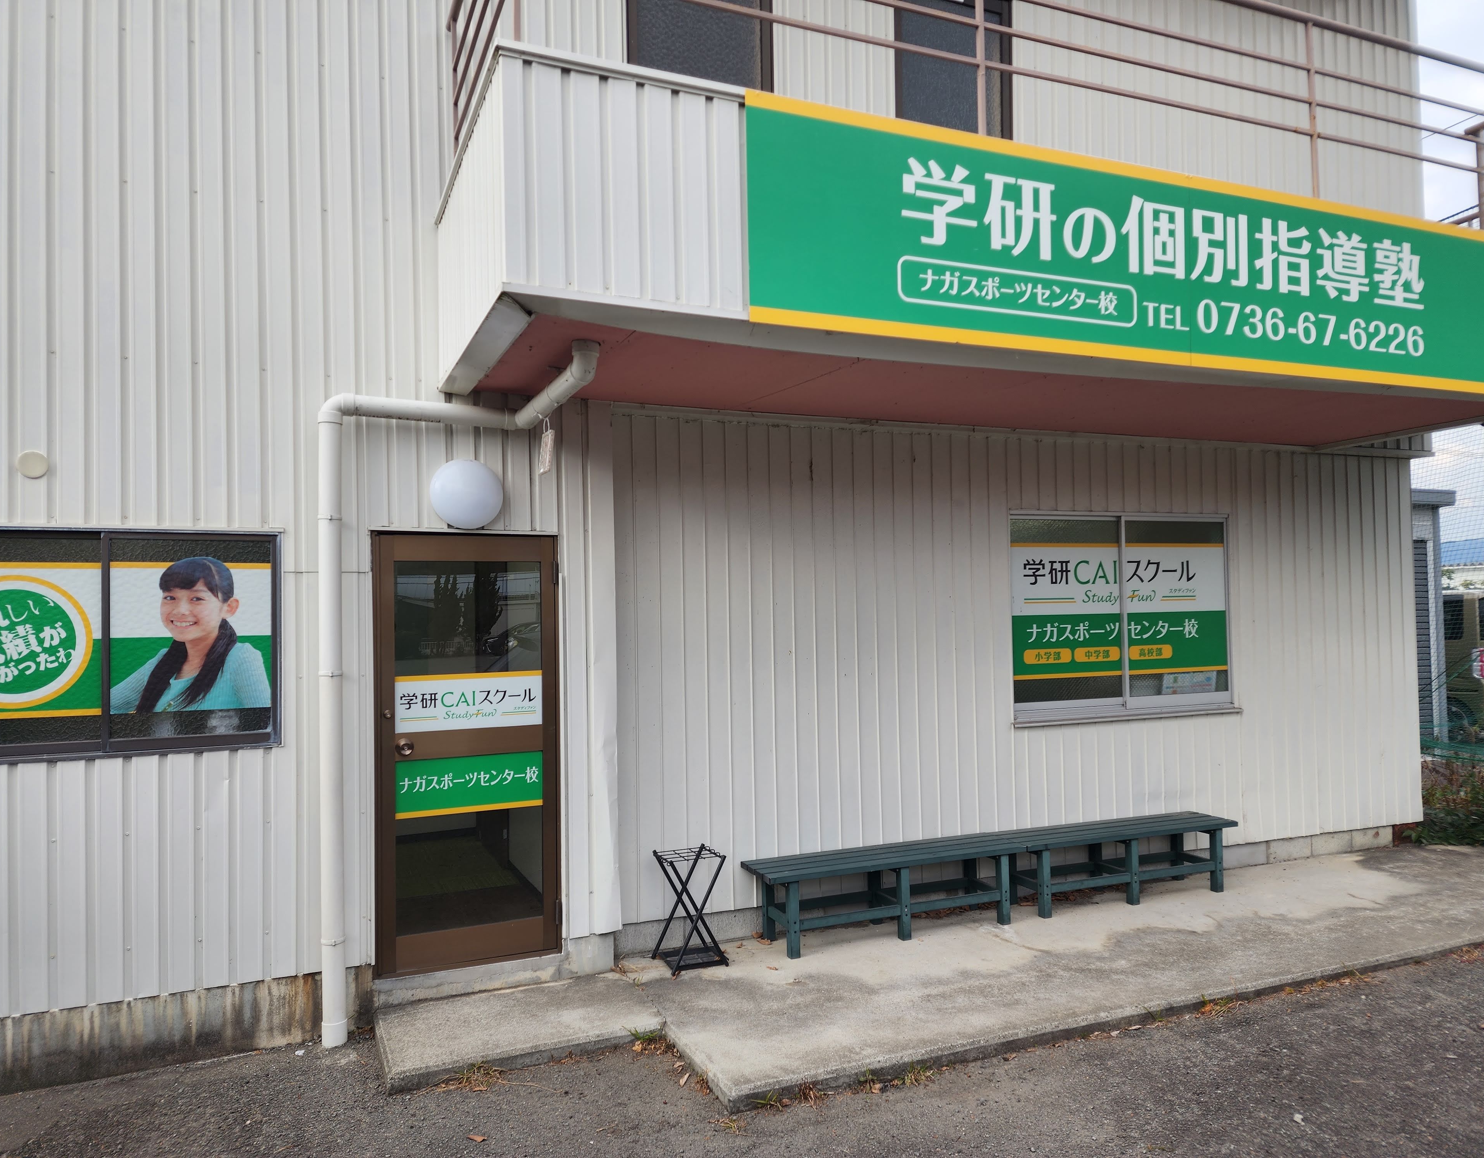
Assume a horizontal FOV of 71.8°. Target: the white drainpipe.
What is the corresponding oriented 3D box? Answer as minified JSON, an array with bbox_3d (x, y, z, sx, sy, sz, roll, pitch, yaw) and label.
[{"bbox_3d":[-1.116,0.527,3.952,0.923,2.725,1.055,0,-1,-24],"label":"white drainpipe"}]

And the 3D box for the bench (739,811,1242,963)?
[{"bbox_3d":[1.429,1.608,5.530,2.904,0.388,0.374,-1,-1,-21],"label":"bench"}]

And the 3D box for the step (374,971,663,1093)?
[{"bbox_3d":[-0.938,1.864,4.277,1.065,0.095,0.600,0,-1,-24],"label":"step"}]

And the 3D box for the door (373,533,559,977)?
[{"bbox_3d":[-1.206,0.749,4.529,0.799,1.880,0.080,0,-2,-21],"label":"door"}]

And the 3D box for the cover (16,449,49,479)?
[{"bbox_3d":[-2.689,-0.432,3.888,0.108,0.108,0.030,0,-1,-24],"label":"cover"}]

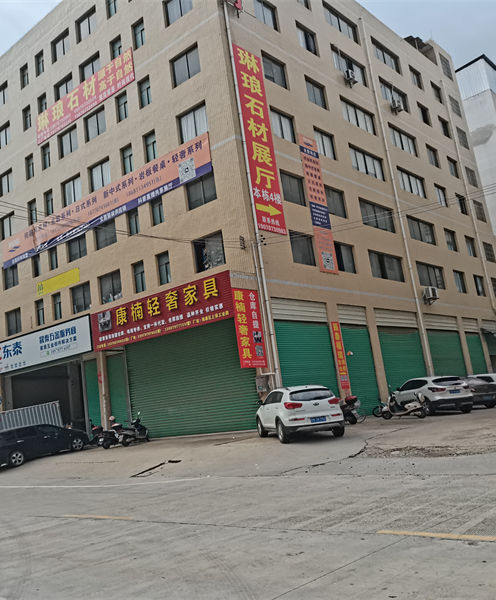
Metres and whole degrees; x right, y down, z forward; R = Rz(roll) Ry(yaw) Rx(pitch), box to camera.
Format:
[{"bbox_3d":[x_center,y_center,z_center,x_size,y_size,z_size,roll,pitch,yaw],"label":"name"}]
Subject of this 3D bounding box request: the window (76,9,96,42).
[{"bbox_3d":[-9.515,-16.308,35.714,2.149,1.482,0.150,-16,-14,39],"label":"window"}]

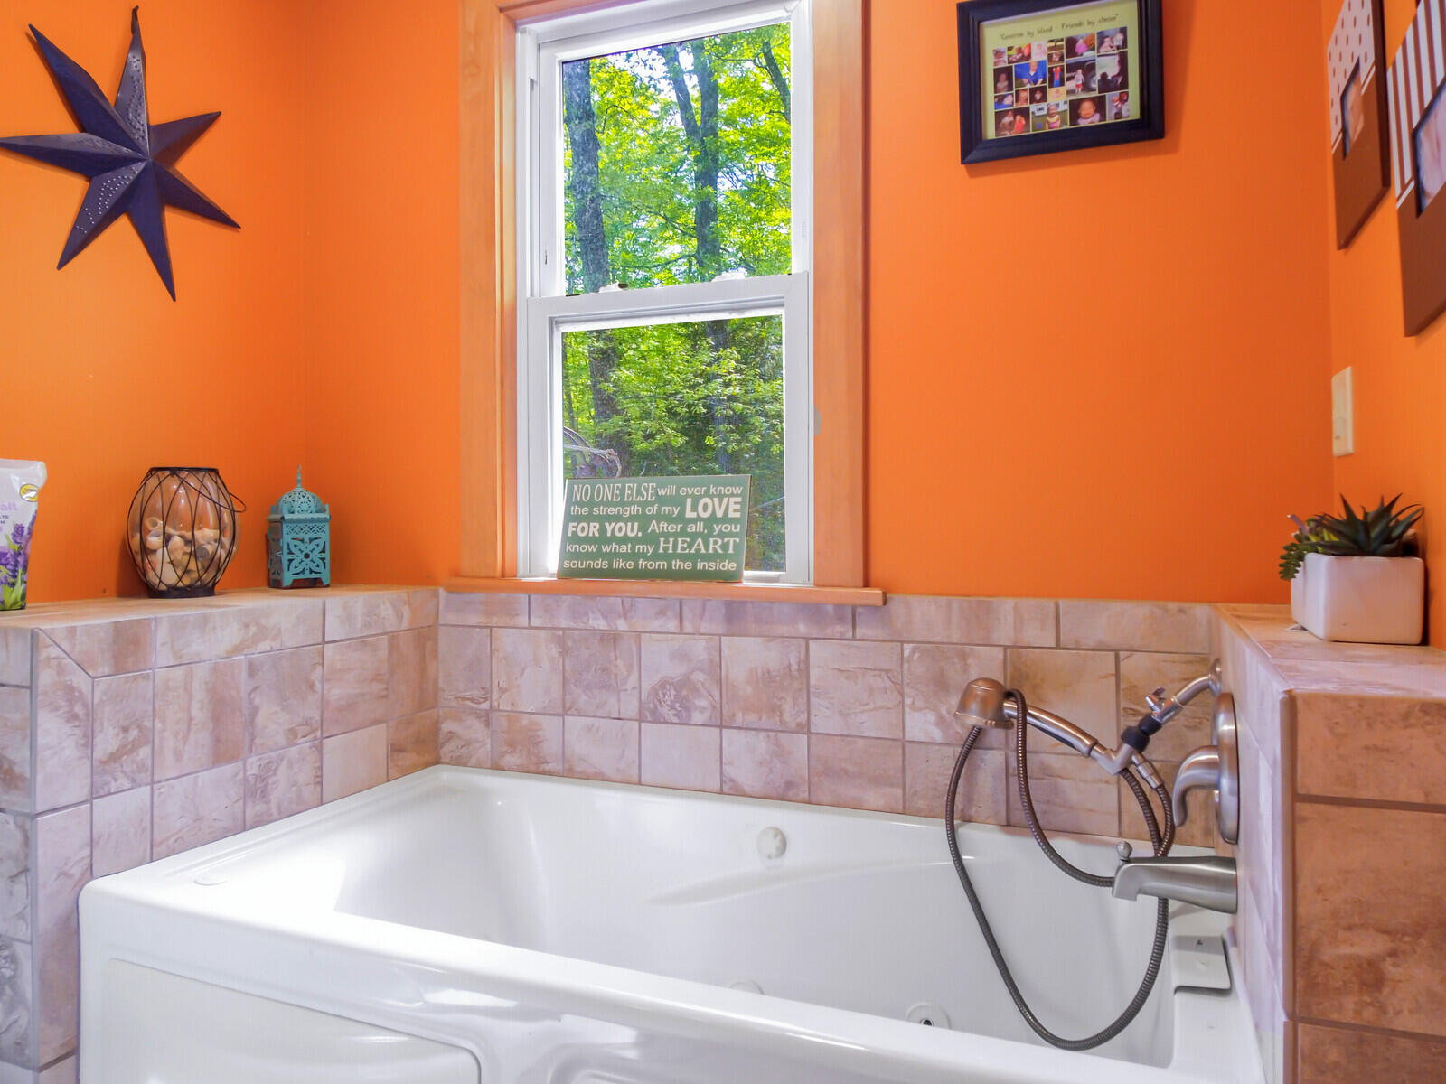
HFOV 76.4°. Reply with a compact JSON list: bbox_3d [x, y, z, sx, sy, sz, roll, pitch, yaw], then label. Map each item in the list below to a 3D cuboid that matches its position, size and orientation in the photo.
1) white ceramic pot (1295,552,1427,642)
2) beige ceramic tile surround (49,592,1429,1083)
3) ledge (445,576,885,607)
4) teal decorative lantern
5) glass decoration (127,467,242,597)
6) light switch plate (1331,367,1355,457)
[{"bbox_3d":[0.667,0.058,0.961,0.082,0.085,0.105,0,0,25],"label":"white ceramic pot"},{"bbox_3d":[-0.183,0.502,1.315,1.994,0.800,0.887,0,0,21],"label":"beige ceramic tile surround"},{"bbox_3d":[-0.143,0.093,1.759,0.900,0.028,0.075,0,0,21],"label":"ledge"},{"bbox_3d":[-0.900,-0.031,1.952,0.098,0.260,0.098,0,0,-42],"label":"teal decorative lantern"},{"bbox_3d":[-1.015,-0.017,1.732,0.190,0.240,0.190,0,0,21],"label":"glass decoration"},{"bbox_3d":[0.871,-0.183,1.290,0.008,0.116,0.070,0,0,25],"label":"light switch plate"}]

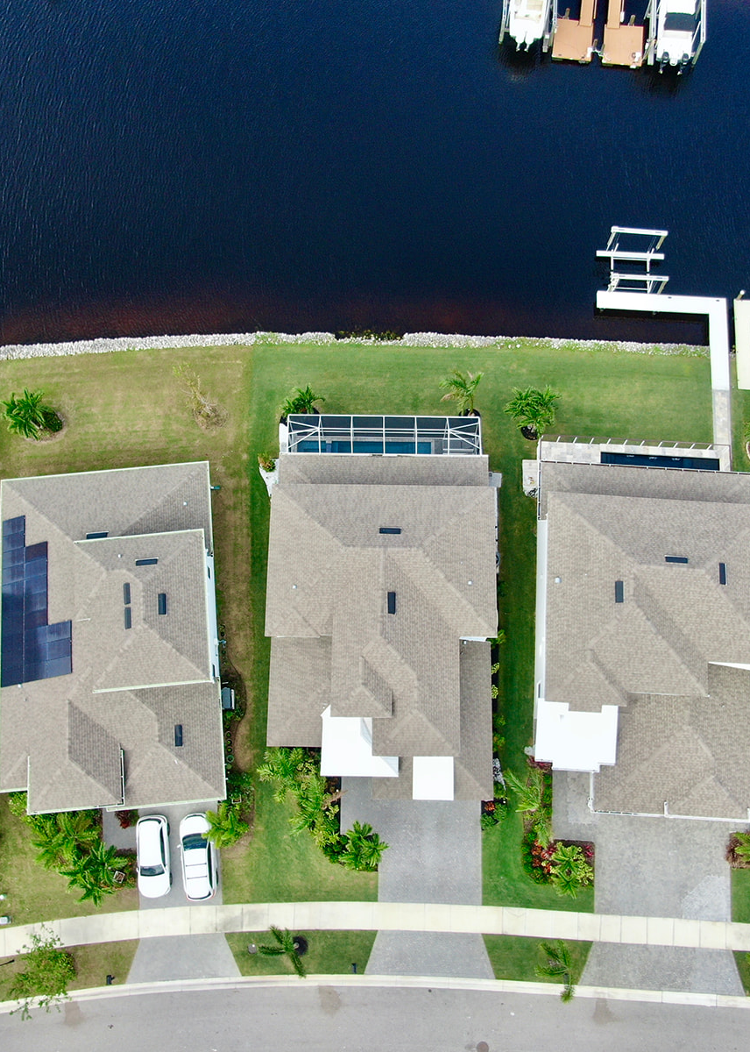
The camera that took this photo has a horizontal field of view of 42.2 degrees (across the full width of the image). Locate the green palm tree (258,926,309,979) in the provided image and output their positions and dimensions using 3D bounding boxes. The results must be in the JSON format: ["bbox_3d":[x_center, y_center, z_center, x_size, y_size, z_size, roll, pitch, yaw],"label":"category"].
[{"bbox_3d":[-5.194,24.203,55.521,2.700,4.500,2.660,0,72,0],"label":"green palm tree"}]

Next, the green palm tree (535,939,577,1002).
[{"bbox_3d":[10.083,25.076,55.186,2.320,4.700,3.180,0,72,0],"label":"green palm tree"}]

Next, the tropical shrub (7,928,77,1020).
[{"bbox_3d":[-18.416,25.062,54.568,3.830,4.700,4.560,0,72,0],"label":"tropical shrub"}]

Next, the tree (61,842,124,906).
[{"bbox_3d":[-16.318,20.260,56.818,3.550,3.400,3.400,0,72,0],"label":"tree"}]

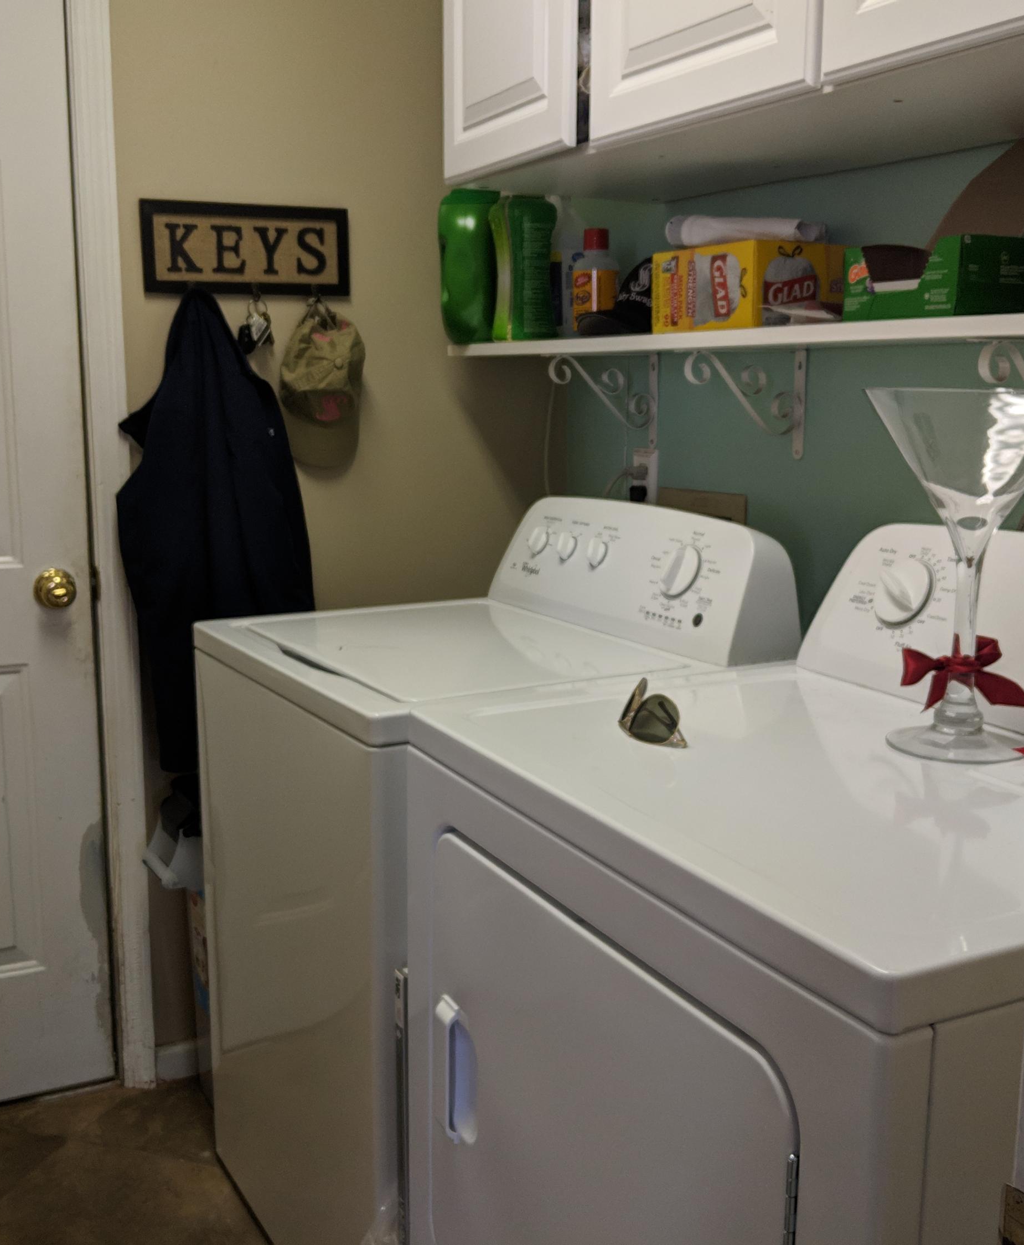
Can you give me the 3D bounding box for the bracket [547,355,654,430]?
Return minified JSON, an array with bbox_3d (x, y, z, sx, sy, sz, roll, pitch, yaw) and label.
[{"bbox_3d":[0.153,-0.382,2.264,0.221,0.164,0.024,-5,11,-27],"label":"bracket"}]

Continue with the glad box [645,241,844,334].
[{"bbox_3d":[0.322,-0.456,1.787,0.151,0.110,0.234,-5,11,-27],"label":"glad box"}]

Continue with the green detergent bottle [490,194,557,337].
[{"bbox_3d":[0.020,-0.623,2.300,0.112,0.252,0.085,-5,11,-27],"label":"green detergent bottle"}]

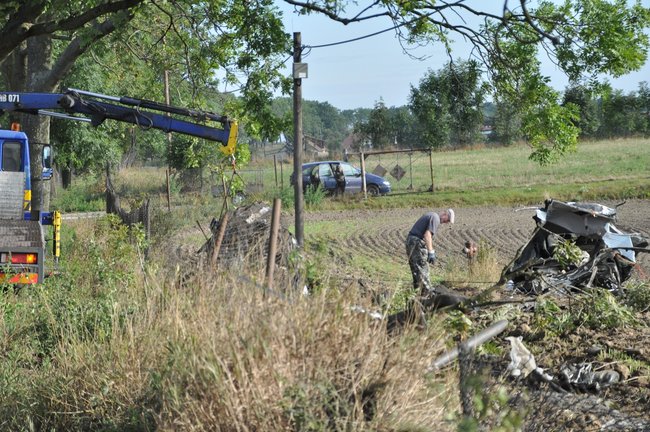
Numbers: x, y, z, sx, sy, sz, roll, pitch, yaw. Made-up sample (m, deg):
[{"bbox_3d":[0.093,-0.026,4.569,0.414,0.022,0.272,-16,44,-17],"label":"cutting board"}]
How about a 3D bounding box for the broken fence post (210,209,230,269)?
[{"bbox_3d":[-1.980,0.528,33.000,0.100,1.280,0.100,14,3,0],"label":"broken fence post"}]

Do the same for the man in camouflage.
[{"bbox_3d":[1.800,0.626,30.000,0.820,1.520,0.520,0,3,5],"label":"man in camouflage"}]

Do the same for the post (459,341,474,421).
[{"bbox_3d":[1.440,1.682,18.000,0.095,0.880,0.095,-3,3,0],"label":"post"}]

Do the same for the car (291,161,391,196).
[{"bbox_3d":[0.722,-1.662,79.000,4.250,1.580,1.740,0,3,10],"label":"car"}]

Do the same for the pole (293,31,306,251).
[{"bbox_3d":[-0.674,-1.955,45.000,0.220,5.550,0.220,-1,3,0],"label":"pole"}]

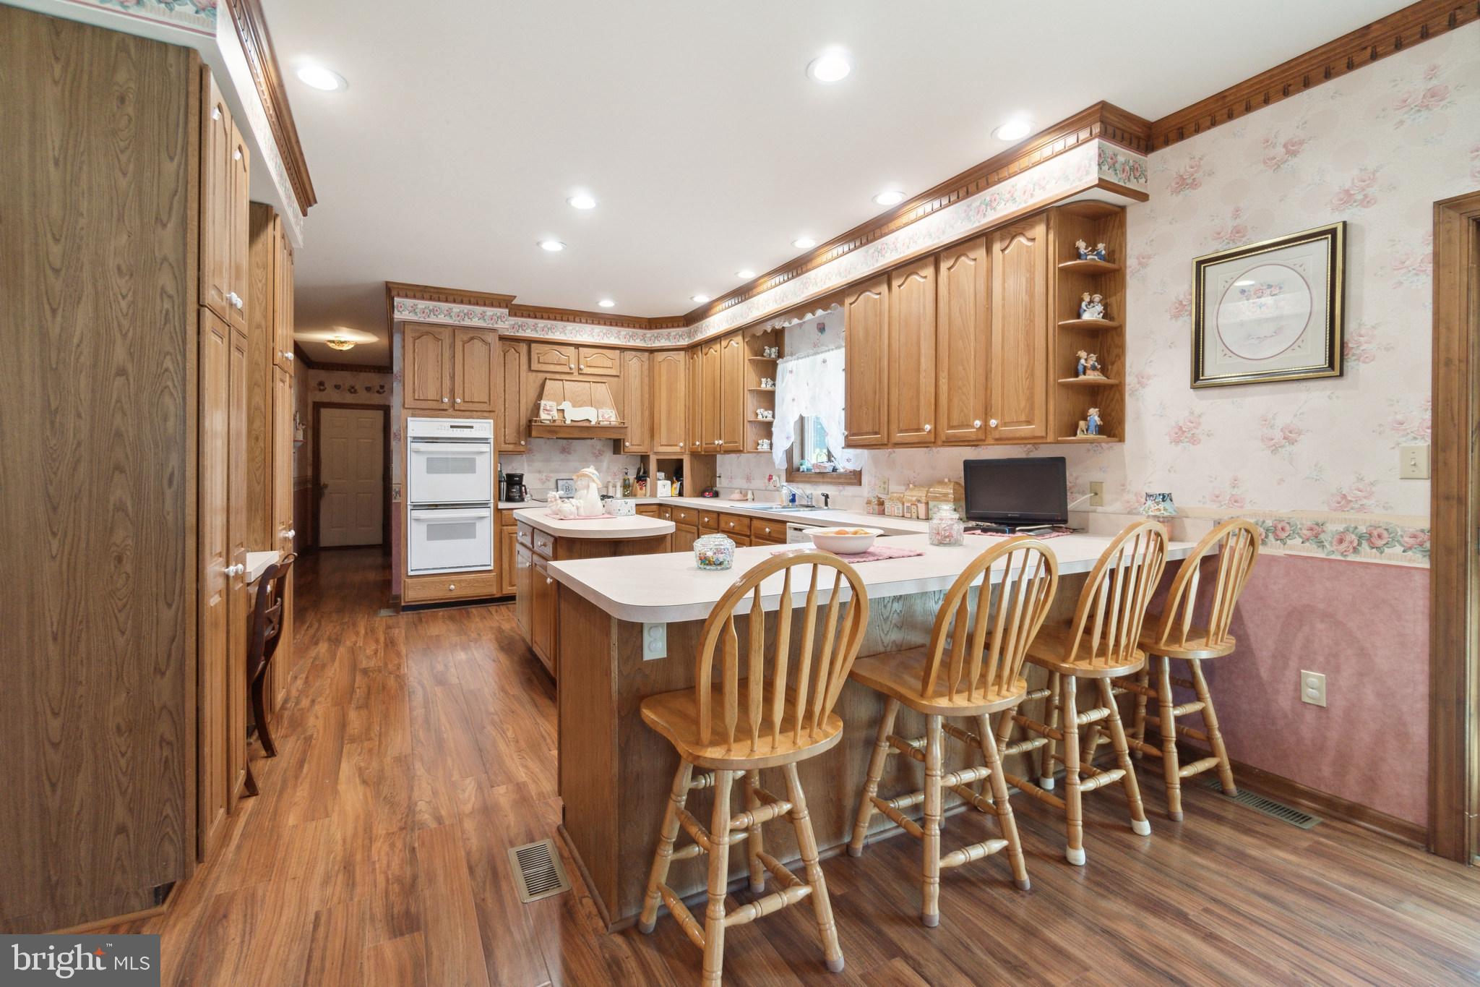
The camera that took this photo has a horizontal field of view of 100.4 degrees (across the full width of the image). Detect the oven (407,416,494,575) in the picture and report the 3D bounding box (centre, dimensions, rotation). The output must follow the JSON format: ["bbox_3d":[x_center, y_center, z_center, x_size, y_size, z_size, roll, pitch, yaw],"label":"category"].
[{"bbox_3d":[-2.575,0.011,5.462,0.658,1.305,0.580,-1,2,-30],"label":"oven"}]

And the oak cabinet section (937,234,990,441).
[{"bbox_3d":[1.194,-0.794,3.267,0.027,1.035,0.305,-1,2,-30],"label":"oak cabinet section"}]

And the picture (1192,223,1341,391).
[{"bbox_3d":[1.964,-0.682,2.319,0.030,0.530,0.465,-1,2,-29],"label":"picture"}]

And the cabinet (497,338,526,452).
[{"bbox_3d":[-2.173,-0.904,5.779,0.300,1.045,0.340,-1,2,-29],"label":"cabinet"}]

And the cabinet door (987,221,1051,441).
[{"bbox_3d":[1.287,-0.749,2.857,0.022,1.000,0.315,-1,2,-29],"label":"cabinet door"}]

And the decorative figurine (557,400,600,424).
[{"bbox_3d":[-1.541,-0.758,5.853,0.375,0.210,0.030,-1,2,-29],"label":"decorative figurine"}]

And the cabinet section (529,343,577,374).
[{"bbox_3d":[-1.927,-1.355,6.277,0.450,0.280,0.310,-1,2,-30],"label":"cabinet section"}]

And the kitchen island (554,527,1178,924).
[{"bbox_3d":[0.625,0.683,2.358,2.483,0.914,0.850,-1,2,-30],"label":"kitchen island"}]

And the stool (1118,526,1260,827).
[{"bbox_3d":[1.622,0.608,2.347,0.440,1.030,0.470,-1,2,-21],"label":"stool"}]

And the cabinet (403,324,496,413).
[{"bbox_3d":[-2.565,-1.063,5.439,0.725,0.720,0.500,-1,2,-30],"label":"cabinet"}]

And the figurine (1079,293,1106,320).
[{"bbox_3d":[1.617,-0.857,2.829,0.100,0.125,0.060,0,1,-10],"label":"figurine"}]

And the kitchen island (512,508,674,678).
[{"bbox_3d":[-0.933,0.601,3.763,0.660,0.914,1.710,-1,2,-29],"label":"kitchen island"}]

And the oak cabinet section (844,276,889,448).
[{"bbox_3d":[0.818,-0.828,3.931,0.027,1.030,0.386,-1,2,-30],"label":"oak cabinet section"}]

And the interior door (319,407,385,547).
[{"bbox_3d":[-5.865,-0.202,9.322,0.820,2.050,0.050,-1,2,-29],"label":"interior door"}]

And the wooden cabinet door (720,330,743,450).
[{"bbox_3d":[-0.055,-0.890,5.471,0.027,1.037,0.380,-1,2,-30],"label":"wooden cabinet door"}]

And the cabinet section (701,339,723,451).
[{"bbox_3d":[-0.154,-0.926,6.031,0.310,1.070,0.410,-1,2,-30],"label":"cabinet section"}]

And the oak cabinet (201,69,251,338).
[{"bbox_3d":[-1.916,-0.910,1.936,0.500,0.715,0.605,-1,2,-30],"label":"oak cabinet"}]

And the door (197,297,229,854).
[{"bbox_3d":[-1.644,0.266,1.929,0.027,1.615,0.315,-1,2,-30],"label":"door"}]

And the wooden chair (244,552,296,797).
[{"bbox_3d":[-2.100,0.720,2.440,0.520,0.880,0.460,-1,2,-29],"label":"wooden chair"}]

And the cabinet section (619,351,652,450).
[{"bbox_3d":[-1.166,-0.970,6.710,0.320,1.070,0.310,-1,2,-30],"label":"cabinet section"}]

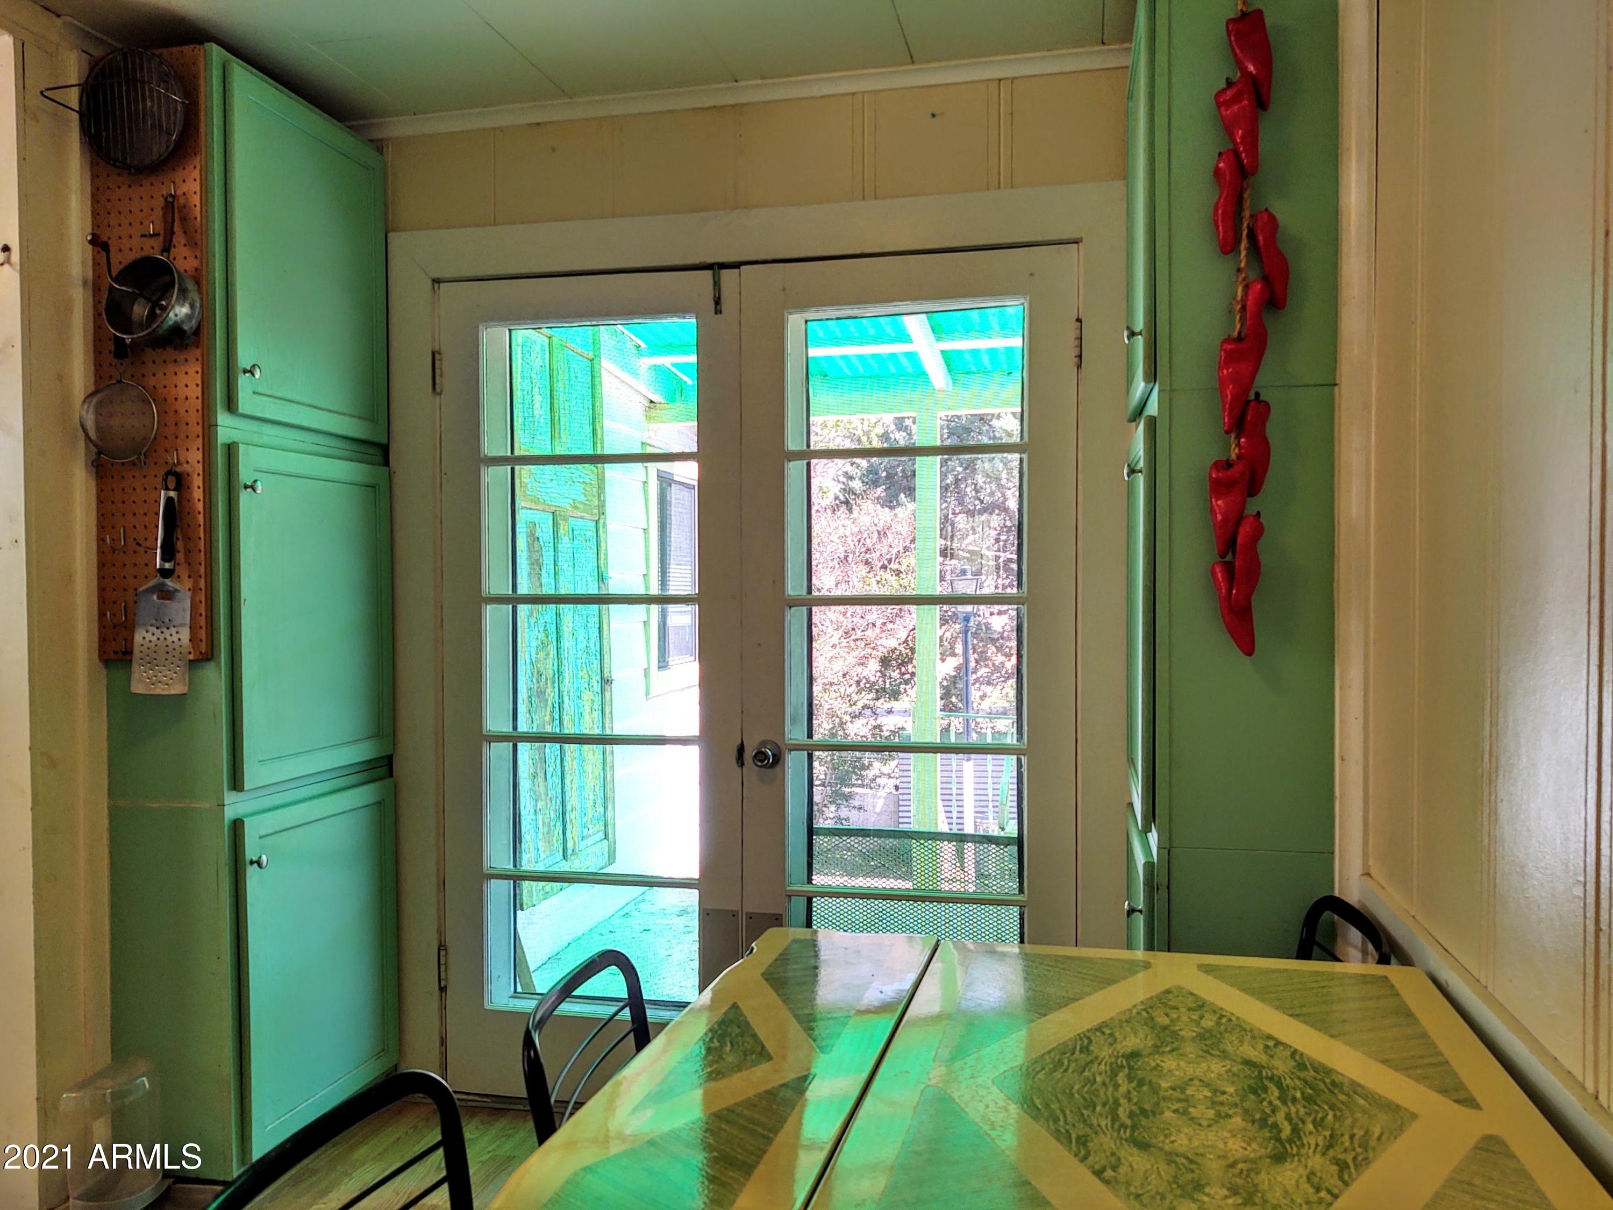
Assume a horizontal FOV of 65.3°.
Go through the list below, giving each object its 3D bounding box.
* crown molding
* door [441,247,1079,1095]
[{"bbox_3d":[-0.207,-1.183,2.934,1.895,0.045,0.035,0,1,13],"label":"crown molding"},{"bbox_3d":[-0.146,0.210,2.983,1.548,2.018,0.050,0,1,13],"label":"door"}]

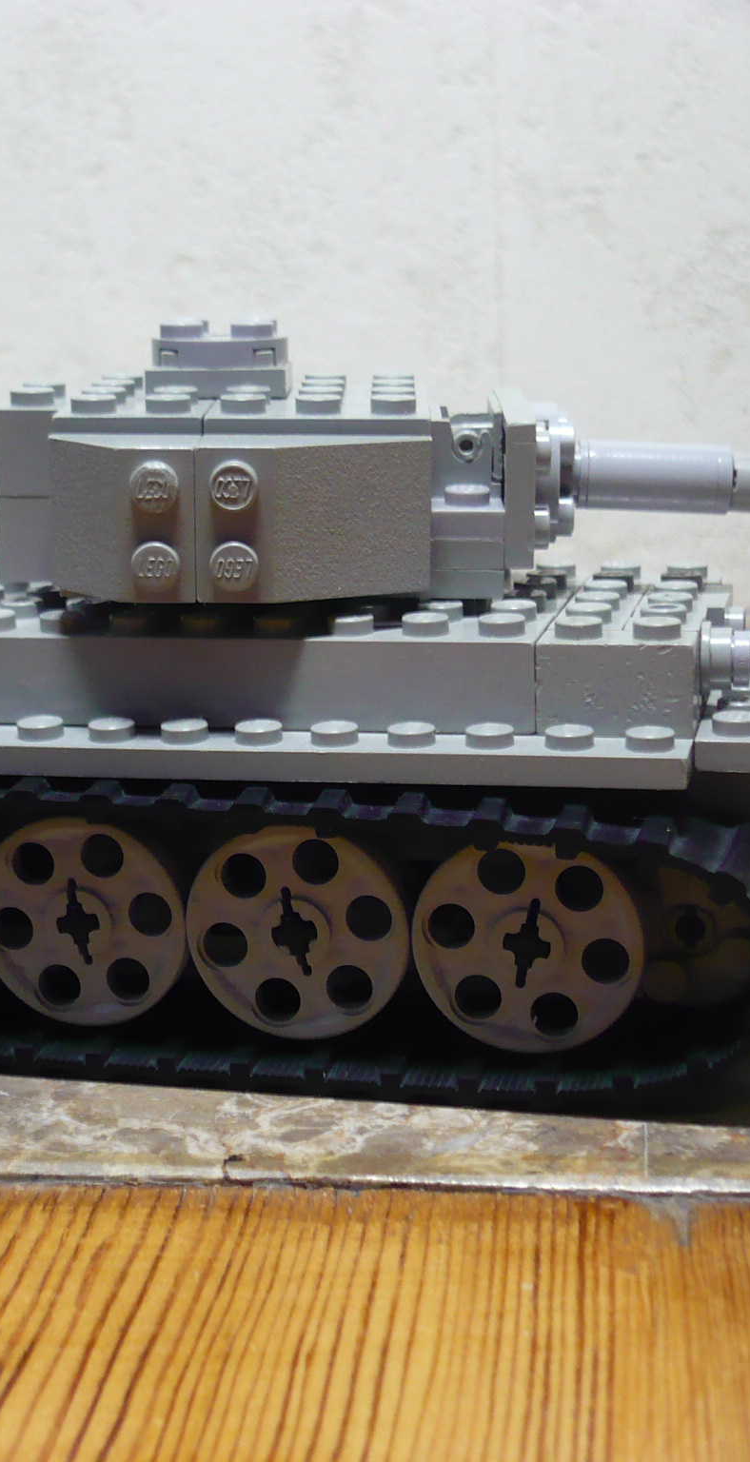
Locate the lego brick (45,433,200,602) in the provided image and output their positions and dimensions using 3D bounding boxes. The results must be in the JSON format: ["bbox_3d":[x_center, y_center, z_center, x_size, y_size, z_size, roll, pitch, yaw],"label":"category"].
[{"bbox_3d":[-0.026,-0.022,0.204,0.016,0.016,0.011,0,15,0],"label":"lego brick"}]

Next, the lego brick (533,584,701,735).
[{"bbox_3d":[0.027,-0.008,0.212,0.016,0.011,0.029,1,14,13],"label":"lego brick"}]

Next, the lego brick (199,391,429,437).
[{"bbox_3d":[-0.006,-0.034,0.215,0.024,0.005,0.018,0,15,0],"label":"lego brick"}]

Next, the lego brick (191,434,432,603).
[{"bbox_3d":[-0.006,-0.022,0.204,0.024,0.016,0.011,0,15,0],"label":"lego brick"}]

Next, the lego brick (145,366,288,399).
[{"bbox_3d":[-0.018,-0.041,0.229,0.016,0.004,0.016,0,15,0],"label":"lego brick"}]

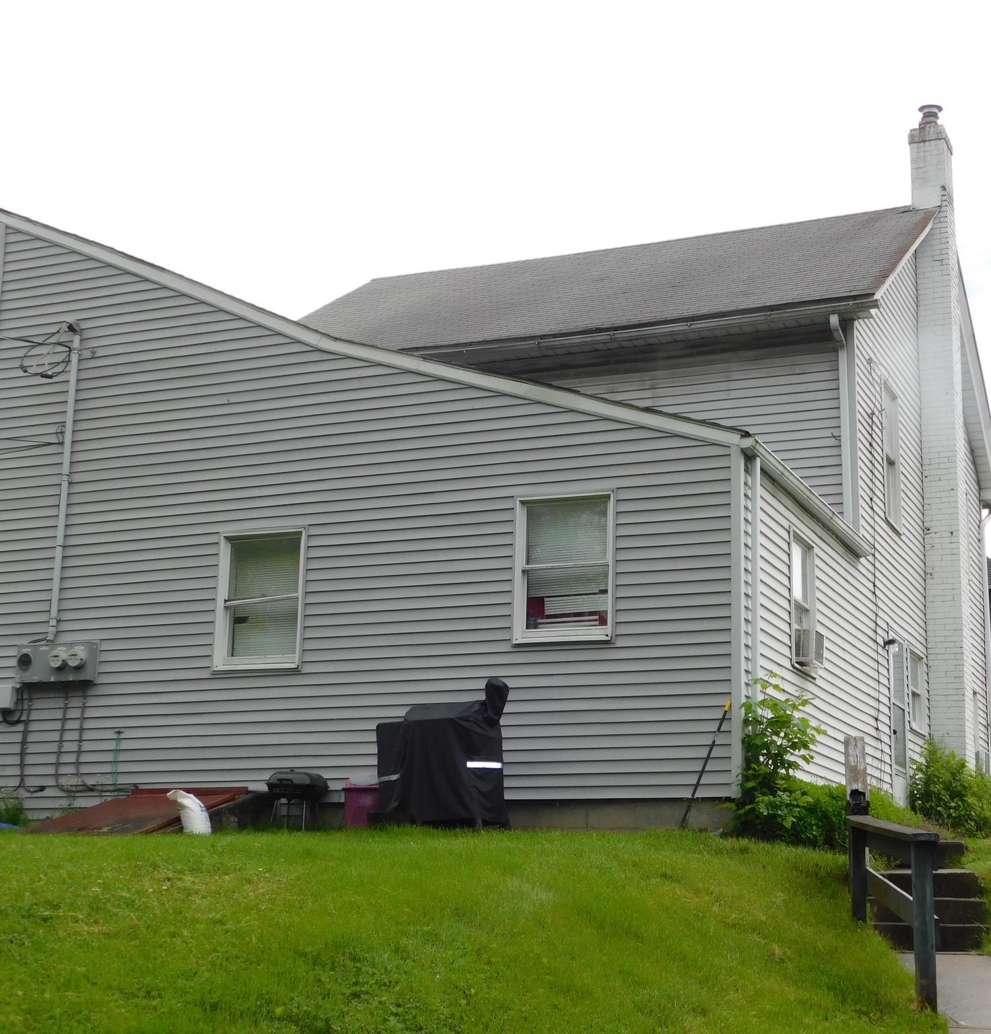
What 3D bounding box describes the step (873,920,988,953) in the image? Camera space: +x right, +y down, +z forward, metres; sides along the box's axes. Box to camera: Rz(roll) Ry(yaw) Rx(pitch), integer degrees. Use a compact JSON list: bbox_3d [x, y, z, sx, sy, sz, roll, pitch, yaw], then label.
[{"bbox_3d":[3.096,2.992,12.750,0.830,0.190,0.320,-1,-14,10],"label":"step"}]

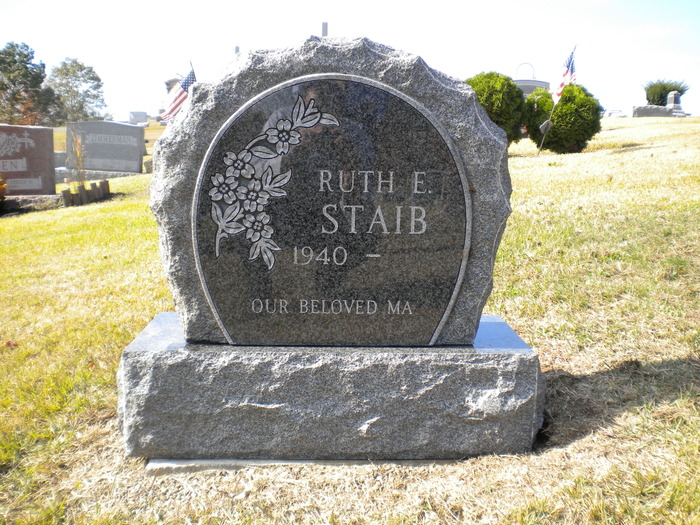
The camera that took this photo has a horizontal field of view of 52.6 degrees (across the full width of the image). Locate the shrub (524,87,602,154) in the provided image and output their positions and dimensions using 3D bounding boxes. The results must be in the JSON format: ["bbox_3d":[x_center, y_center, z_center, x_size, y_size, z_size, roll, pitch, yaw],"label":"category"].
[{"bbox_3d":[2.642,-1.778,8.800,0.970,0.870,0.870,0,10,-1],"label":"shrub"}]

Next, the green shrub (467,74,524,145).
[{"bbox_3d":[1.926,-2.067,9.500,0.840,0.960,0.840,0,10,-1],"label":"green shrub"}]

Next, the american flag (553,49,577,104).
[{"bbox_3d":[2.424,-2.102,8.000,0.270,0.620,0.160,0,10,-1],"label":"american flag"}]

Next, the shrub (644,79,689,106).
[{"bbox_3d":[9.838,-5.160,22.000,1.380,1.150,1.250,0,10,-1],"label":"shrub"}]

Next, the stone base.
[{"bbox_3d":[-0.043,0.276,1.666,0.895,0.238,0.335,0,10,-1],"label":"stone base"}]

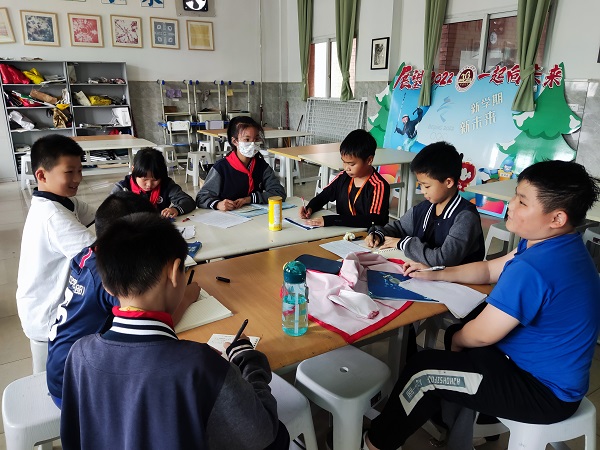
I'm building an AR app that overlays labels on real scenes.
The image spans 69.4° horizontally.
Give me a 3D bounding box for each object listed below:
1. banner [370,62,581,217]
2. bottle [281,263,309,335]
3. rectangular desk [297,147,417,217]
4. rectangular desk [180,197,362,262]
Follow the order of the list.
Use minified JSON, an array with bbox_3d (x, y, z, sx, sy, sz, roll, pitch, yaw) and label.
[{"bbox_3d":[1.918,-1.185,5.706,0.200,1.690,3.499,-3,17,-26],"label":"banner"},{"bbox_3d":[-0.012,0.224,1.322,0.073,0.226,0.068,0,18,0],"label":"bottle"},{"bbox_3d":[0.723,-0.367,4.726,1.229,0.735,0.882,-8,20,-24],"label":"rectangular desk"},{"bbox_3d":[-0.307,0.358,2.514,1.201,0.730,0.752,-11,21,-30],"label":"rectangular desk"}]

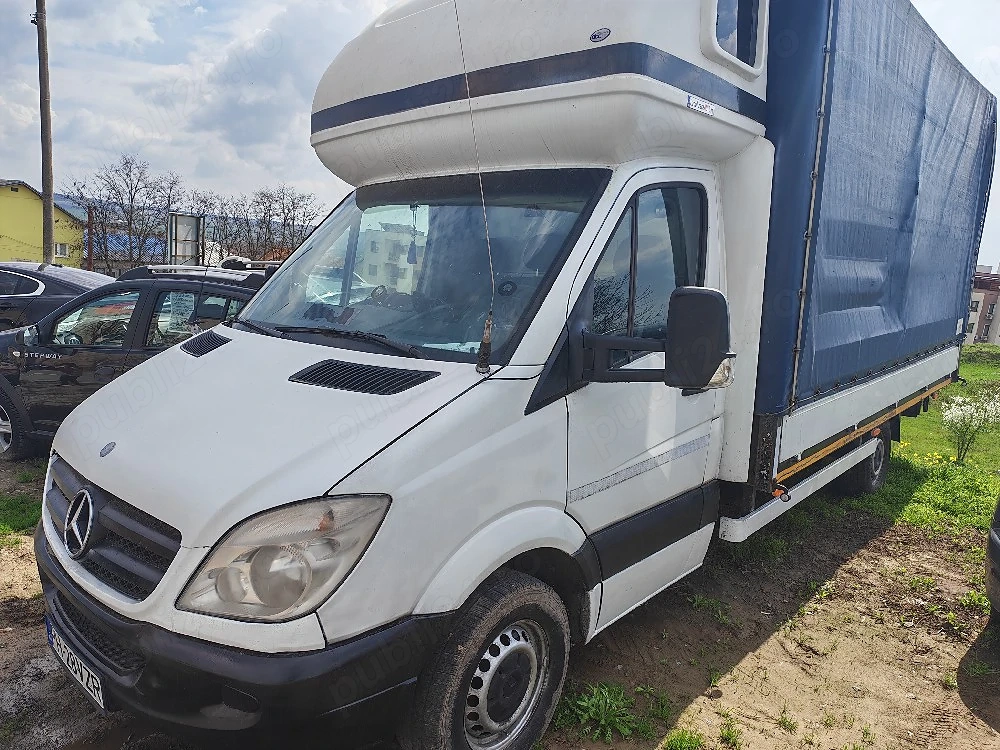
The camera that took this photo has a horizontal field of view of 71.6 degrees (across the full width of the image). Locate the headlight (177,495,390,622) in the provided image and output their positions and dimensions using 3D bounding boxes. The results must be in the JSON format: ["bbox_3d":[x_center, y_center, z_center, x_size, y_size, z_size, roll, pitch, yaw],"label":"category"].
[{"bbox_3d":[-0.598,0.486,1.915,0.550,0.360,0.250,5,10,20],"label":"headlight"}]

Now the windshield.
[{"bbox_3d":[-0.464,-0.500,2.887,1.720,1.050,0.150,10,-32,41],"label":"windshield"}]

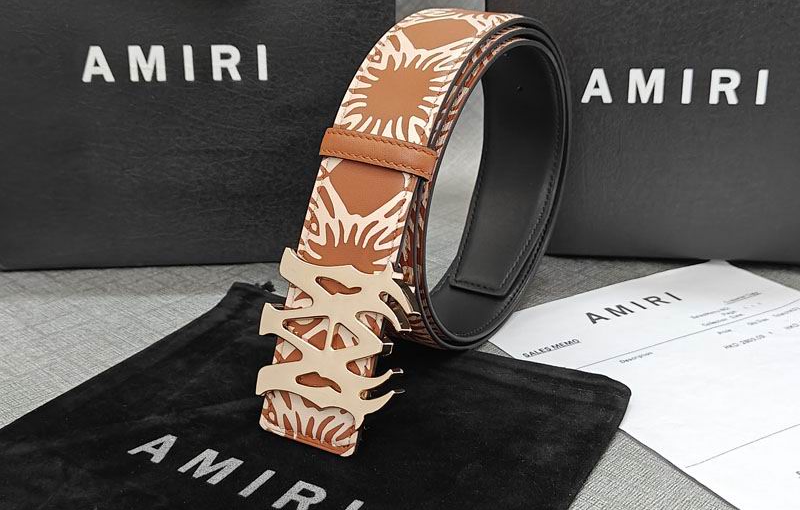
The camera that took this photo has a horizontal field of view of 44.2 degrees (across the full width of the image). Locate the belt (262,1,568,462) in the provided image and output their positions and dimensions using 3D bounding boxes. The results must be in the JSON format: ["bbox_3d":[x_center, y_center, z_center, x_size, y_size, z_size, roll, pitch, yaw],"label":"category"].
[{"bbox_3d":[0.018,-0.024,0.380,0.056,0.128,0.182,11,24,29],"label":"belt"}]

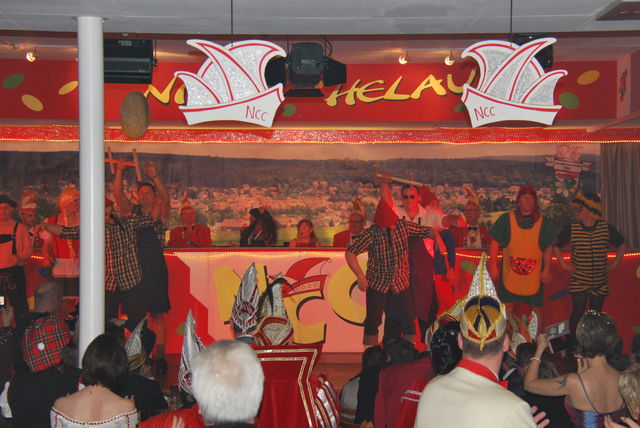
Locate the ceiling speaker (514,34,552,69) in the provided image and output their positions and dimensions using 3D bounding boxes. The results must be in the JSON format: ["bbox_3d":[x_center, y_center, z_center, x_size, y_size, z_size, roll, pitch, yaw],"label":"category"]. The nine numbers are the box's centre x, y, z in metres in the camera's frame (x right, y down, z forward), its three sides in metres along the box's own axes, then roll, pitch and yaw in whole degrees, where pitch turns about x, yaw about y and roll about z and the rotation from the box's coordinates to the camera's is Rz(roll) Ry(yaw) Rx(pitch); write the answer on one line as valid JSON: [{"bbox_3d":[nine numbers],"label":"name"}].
[{"bbox_3d":[2.082,-1.592,13.600,0.390,0.340,0.320,0,-2,-2],"label":"ceiling speaker"}]

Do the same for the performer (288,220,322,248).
[{"bbox_3d":[-0.179,0.658,16.182,0.500,1.200,0.600,-1,-2,14],"label":"performer"}]

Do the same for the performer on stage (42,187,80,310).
[{"bbox_3d":[-2.671,0.604,14.800,0.580,1.794,0.400,0,-2,-6],"label":"performer on stage"}]

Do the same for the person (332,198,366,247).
[{"bbox_3d":[0.399,0.486,15.600,0.520,1.320,0.600,0,-2,-3],"label":"person"}]

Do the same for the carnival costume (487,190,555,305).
[{"bbox_3d":[2.108,0.627,14.473,0.700,1.830,0.420,0,-2,6],"label":"carnival costume"}]

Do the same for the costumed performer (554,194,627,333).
[{"bbox_3d":[2.818,0.655,14.474,0.770,1.760,0.420,0,-2,5],"label":"costumed performer"}]

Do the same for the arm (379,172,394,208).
[{"bbox_3d":[0.705,-0.235,14.500,0.170,0.400,0.180,0,-2,-2],"label":"arm"}]

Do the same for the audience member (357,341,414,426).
[{"bbox_3d":[0.390,1.376,8.081,0.550,1.300,0.650,0,-2,6],"label":"audience member"}]

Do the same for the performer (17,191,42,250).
[{"bbox_3d":[-3.233,0.480,15.500,0.520,1.485,0.500,0,-2,-12],"label":"performer"}]

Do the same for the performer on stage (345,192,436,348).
[{"bbox_3d":[0.734,0.684,14.375,0.900,1.690,0.450,0,-2,0],"label":"performer on stage"}]

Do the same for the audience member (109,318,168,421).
[{"bbox_3d":[-1.083,1.350,8.278,0.550,1.450,0.650,-1,-2,21],"label":"audience member"}]

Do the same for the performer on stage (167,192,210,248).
[{"bbox_3d":[-1.472,0.483,15.600,0.520,1.426,0.550,0,-2,-3],"label":"performer on stage"}]

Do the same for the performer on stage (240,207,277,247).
[{"bbox_3d":[-0.716,0.562,16.181,0.600,1.300,0.520,2,-2,-45],"label":"performer on stage"}]

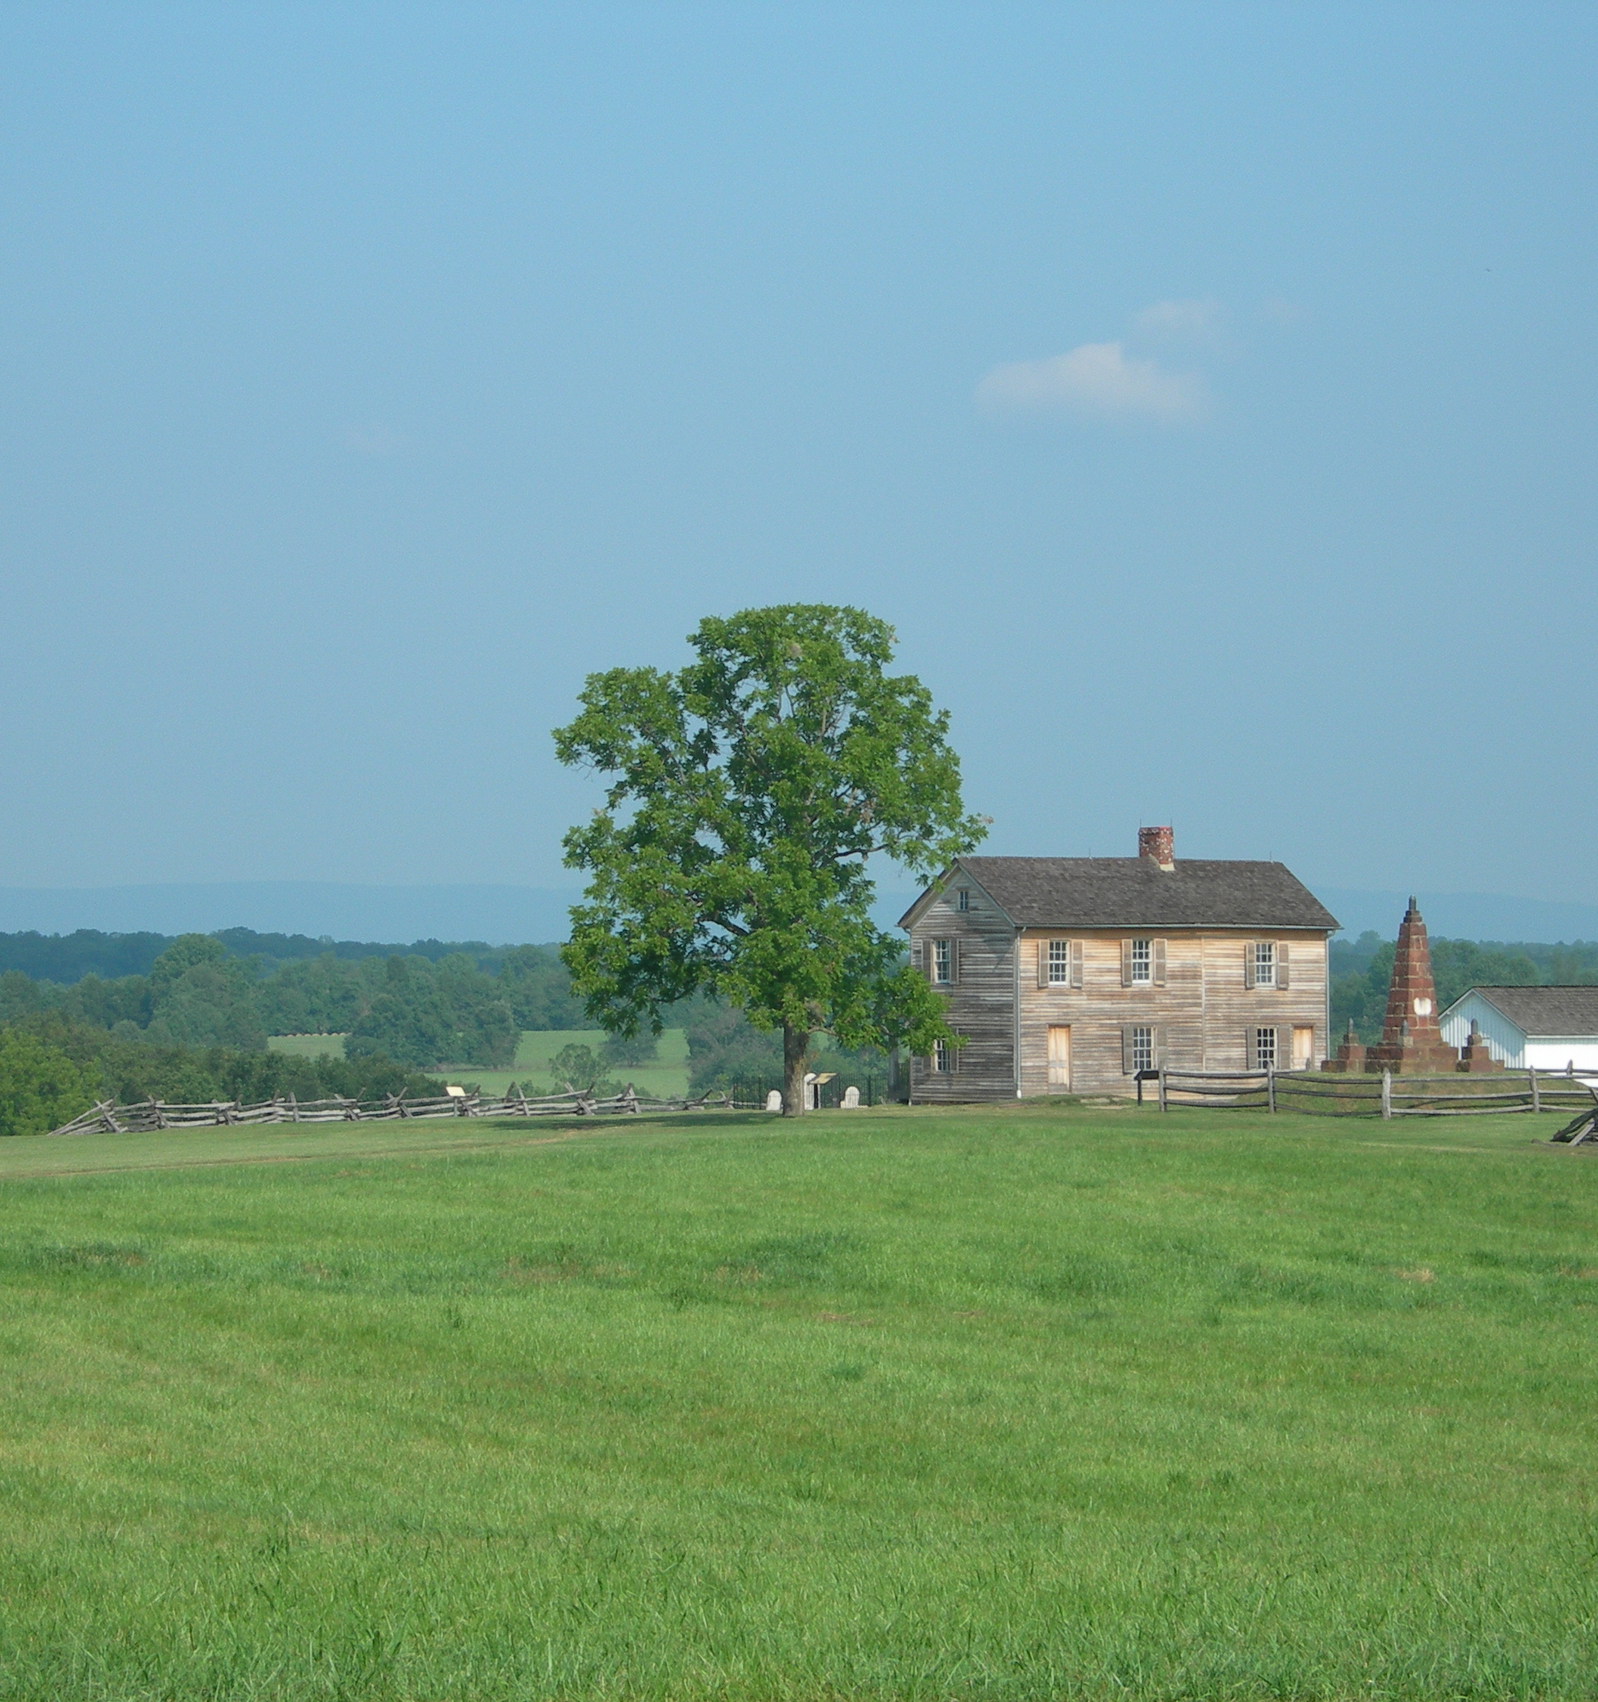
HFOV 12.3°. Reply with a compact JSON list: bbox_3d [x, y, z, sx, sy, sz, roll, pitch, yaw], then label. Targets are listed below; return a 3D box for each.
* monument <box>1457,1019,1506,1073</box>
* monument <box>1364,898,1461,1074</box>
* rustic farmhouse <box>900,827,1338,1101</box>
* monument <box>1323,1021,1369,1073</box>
[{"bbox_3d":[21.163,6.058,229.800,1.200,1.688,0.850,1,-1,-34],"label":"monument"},{"bbox_3d":[19.073,4.197,230.000,2.100,5.477,2.100,1,-1,-34],"label":"monument"},{"bbox_3d":[10.360,3.594,238.346,13.110,8.729,6.316,1,-1,-35],"label":"rustic farmhouse"},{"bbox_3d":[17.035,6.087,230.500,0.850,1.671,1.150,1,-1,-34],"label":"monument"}]

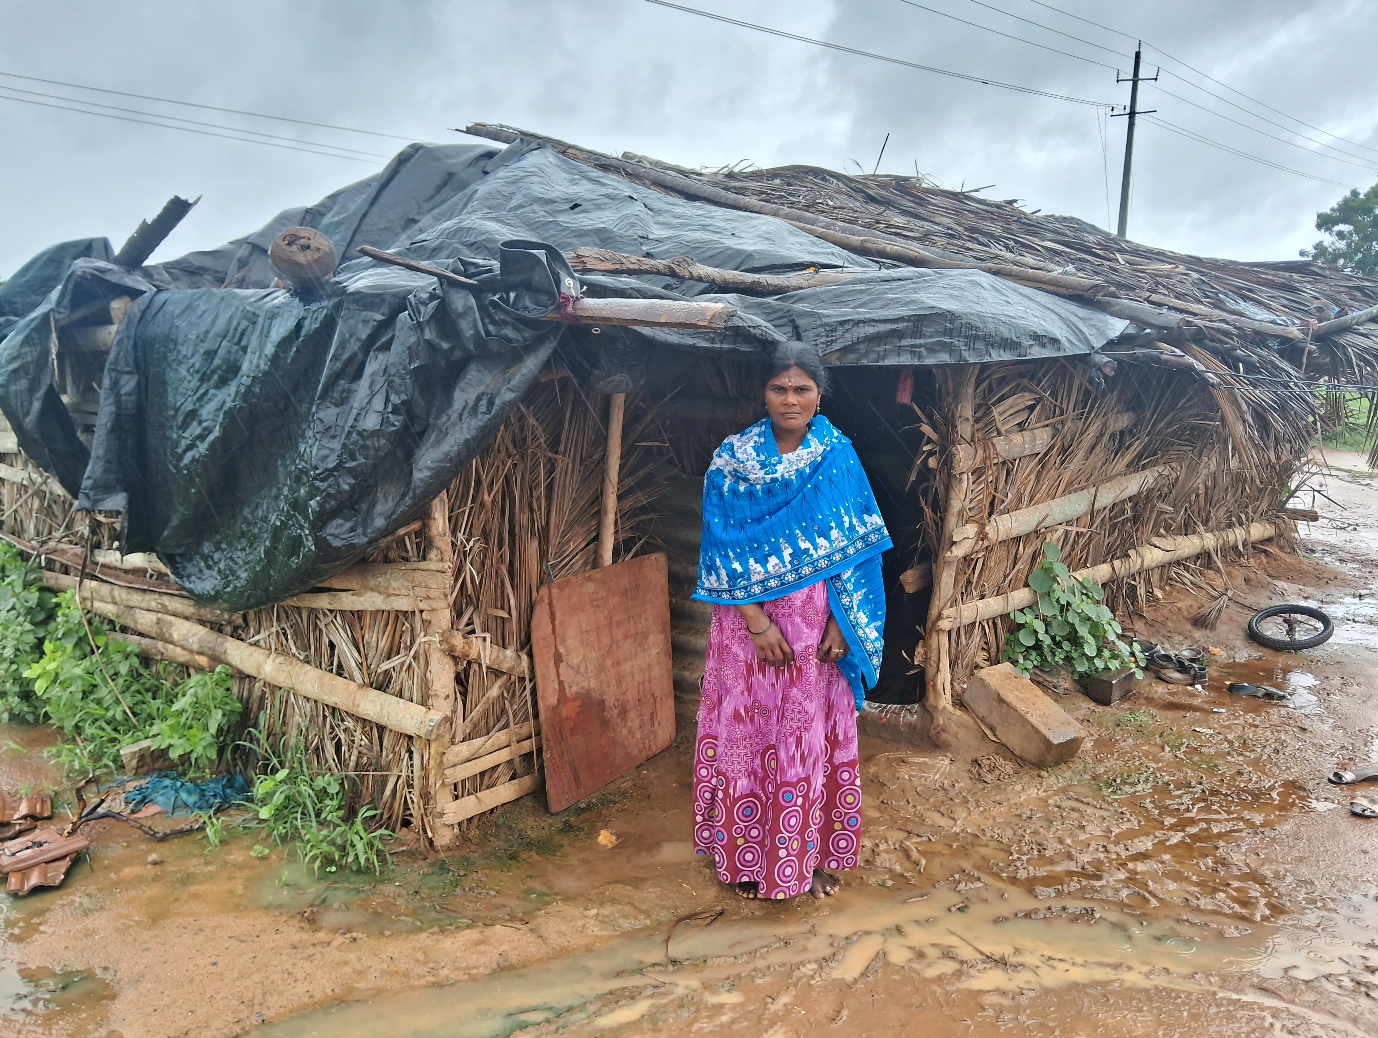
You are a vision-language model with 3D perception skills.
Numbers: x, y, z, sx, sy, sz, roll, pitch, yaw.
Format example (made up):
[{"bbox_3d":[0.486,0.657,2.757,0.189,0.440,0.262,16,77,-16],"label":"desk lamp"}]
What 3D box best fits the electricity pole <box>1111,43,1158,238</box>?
[{"bbox_3d":[9.821,-6.256,23.637,0.950,8.613,0.300,7,11,37],"label":"electricity pole"}]

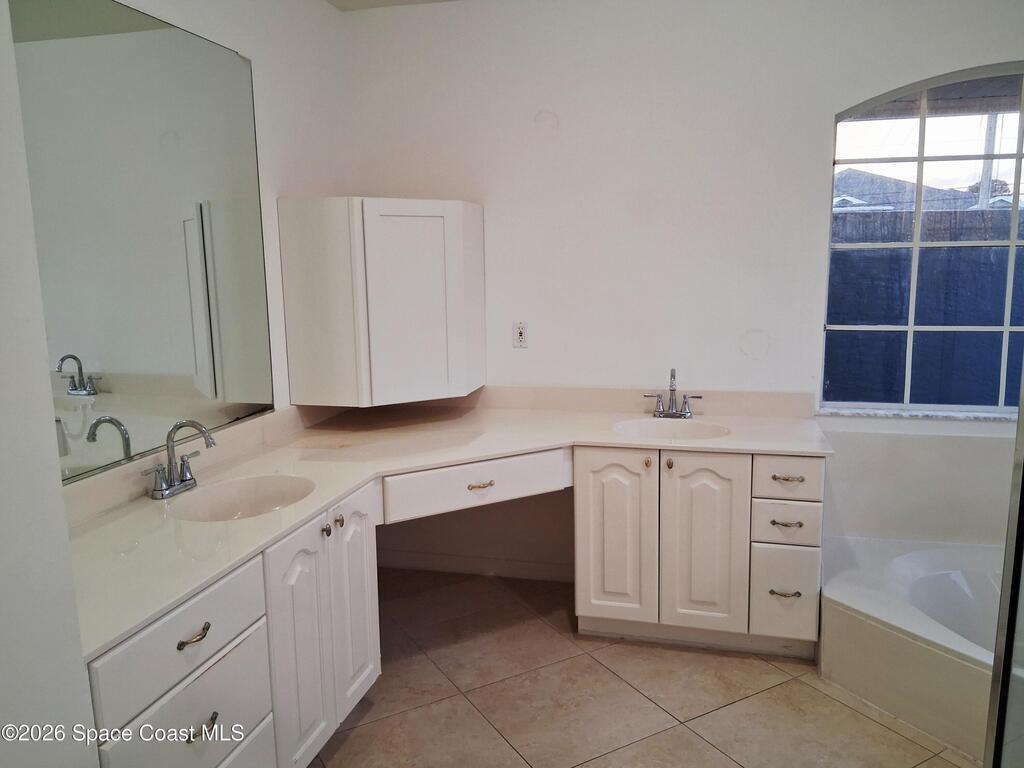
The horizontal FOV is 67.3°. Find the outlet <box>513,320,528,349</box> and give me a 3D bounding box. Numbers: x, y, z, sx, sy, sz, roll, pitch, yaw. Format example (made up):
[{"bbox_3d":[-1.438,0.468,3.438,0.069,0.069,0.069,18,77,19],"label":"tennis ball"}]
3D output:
[{"bbox_3d":[0.035,-0.212,3.303,0.071,0.118,0.010,1,9,15],"label":"outlet"}]

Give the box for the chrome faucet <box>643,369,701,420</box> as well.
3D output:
[{"bbox_3d":[0.631,0.042,3.017,0.224,0.201,0.167,1,9,15],"label":"chrome faucet"}]

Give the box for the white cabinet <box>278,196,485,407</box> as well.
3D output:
[{"bbox_3d":[-0.544,-0.349,3.201,0.862,0.770,0.638,-6,10,-29],"label":"white cabinet"}]

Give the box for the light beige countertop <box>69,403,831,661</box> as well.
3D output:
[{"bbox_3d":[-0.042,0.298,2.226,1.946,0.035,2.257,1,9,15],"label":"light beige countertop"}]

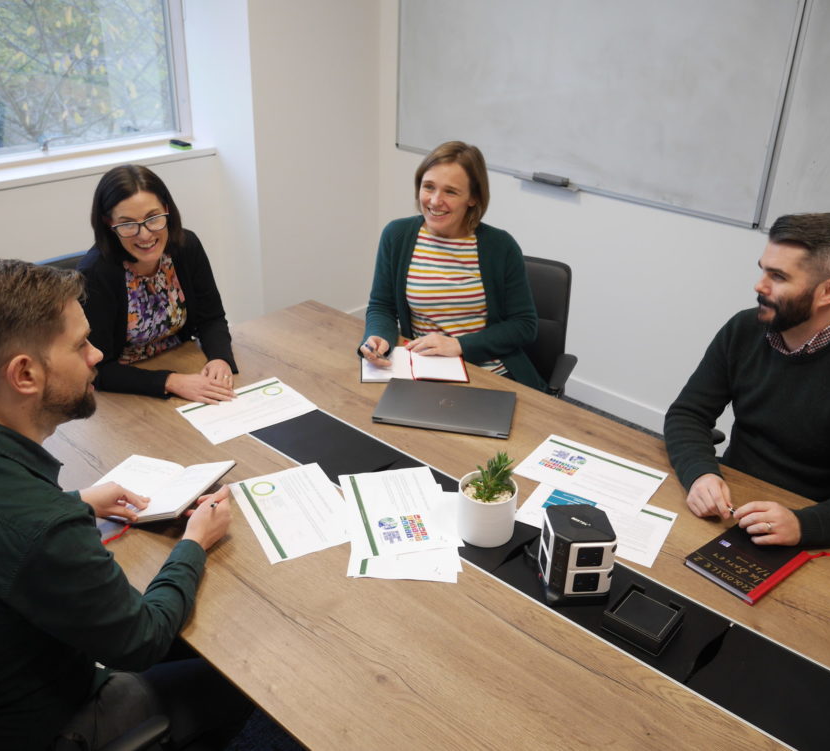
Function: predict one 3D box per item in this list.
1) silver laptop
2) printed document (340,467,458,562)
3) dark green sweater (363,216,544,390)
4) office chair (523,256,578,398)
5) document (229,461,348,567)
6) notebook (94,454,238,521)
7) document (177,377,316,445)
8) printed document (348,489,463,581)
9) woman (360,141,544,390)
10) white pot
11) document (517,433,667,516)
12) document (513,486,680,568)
[{"bbox_3d":[0.084,0.084,2.119,0.343,0.019,0.226,6,27,9],"label":"silver laptop"},{"bbox_3d":[-0.034,0.284,1.730,0.210,0.003,0.297,-5,27,-13],"label":"printed document"},{"bbox_3d":[0.130,-0.164,2.483,0.520,0.600,0.470,11,28,18],"label":"dark green sweater"},{"bbox_3d":[0.178,0.100,2.690,0.630,0.950,0.640,12,28,19],"label":"office chair"},{"bbox_3d":[-0.250,0.283,1.718,0.210,0.003,0.297,-12,30,-25],"label":"document"},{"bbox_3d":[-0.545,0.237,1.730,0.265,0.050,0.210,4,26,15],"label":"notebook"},{"bbox_3d":[-0.434,0.085,2.100,0.297,0.003,0.210,-19,34,-36],"label":"document"},{"bbox_3d":[-0.015,0.319,1.664,0.210,0.004,0.297,3,27,2],"label":"printed document"},{"bbox_3d":[0.120,-0.027,2.522,0.500,1.300,0.700,9,28,13],"label":"woman"},{"bbox_3d":[0.148,0.273,1.650,0.117,0.108,0.117,2,27,-1],"label":"white pot"},{"bbox_3d":[0.408,0.226,1.879,0.297,0.003,0.210,18,31,29],"label":"document"},{"bbox_3d":[0.386,0.300,1.729,0.297,0.003,0.210,16,30,26],"label":"document"}]

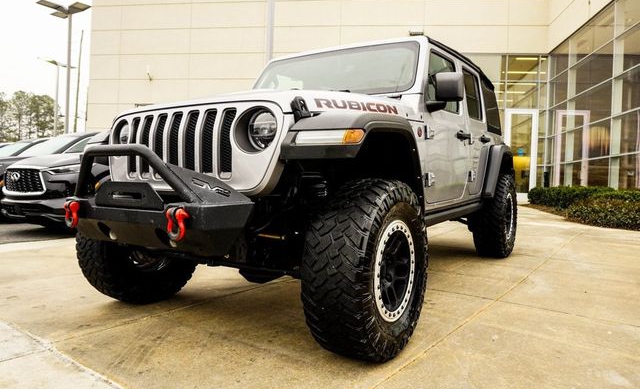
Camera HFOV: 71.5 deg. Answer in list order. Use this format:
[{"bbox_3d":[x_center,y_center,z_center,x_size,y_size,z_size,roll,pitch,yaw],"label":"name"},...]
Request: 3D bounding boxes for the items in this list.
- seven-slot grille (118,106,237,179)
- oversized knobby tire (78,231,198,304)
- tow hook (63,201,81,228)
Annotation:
[{"bbox_3d":[-0.723,-0.242,2.300,0.840,0.340,0.100,1,3,33],"label":"seven-slot grille"},{"bbox_3d":[-1.234,0.323,3.167,0.315,0.866,0.881,1,3,33],"label":"oversized knobby tire"},{"bbox_3d":[-1.244,0.100,2.211,0.106,0.146,0.070,1,3,33],"label":"tow hook"}]

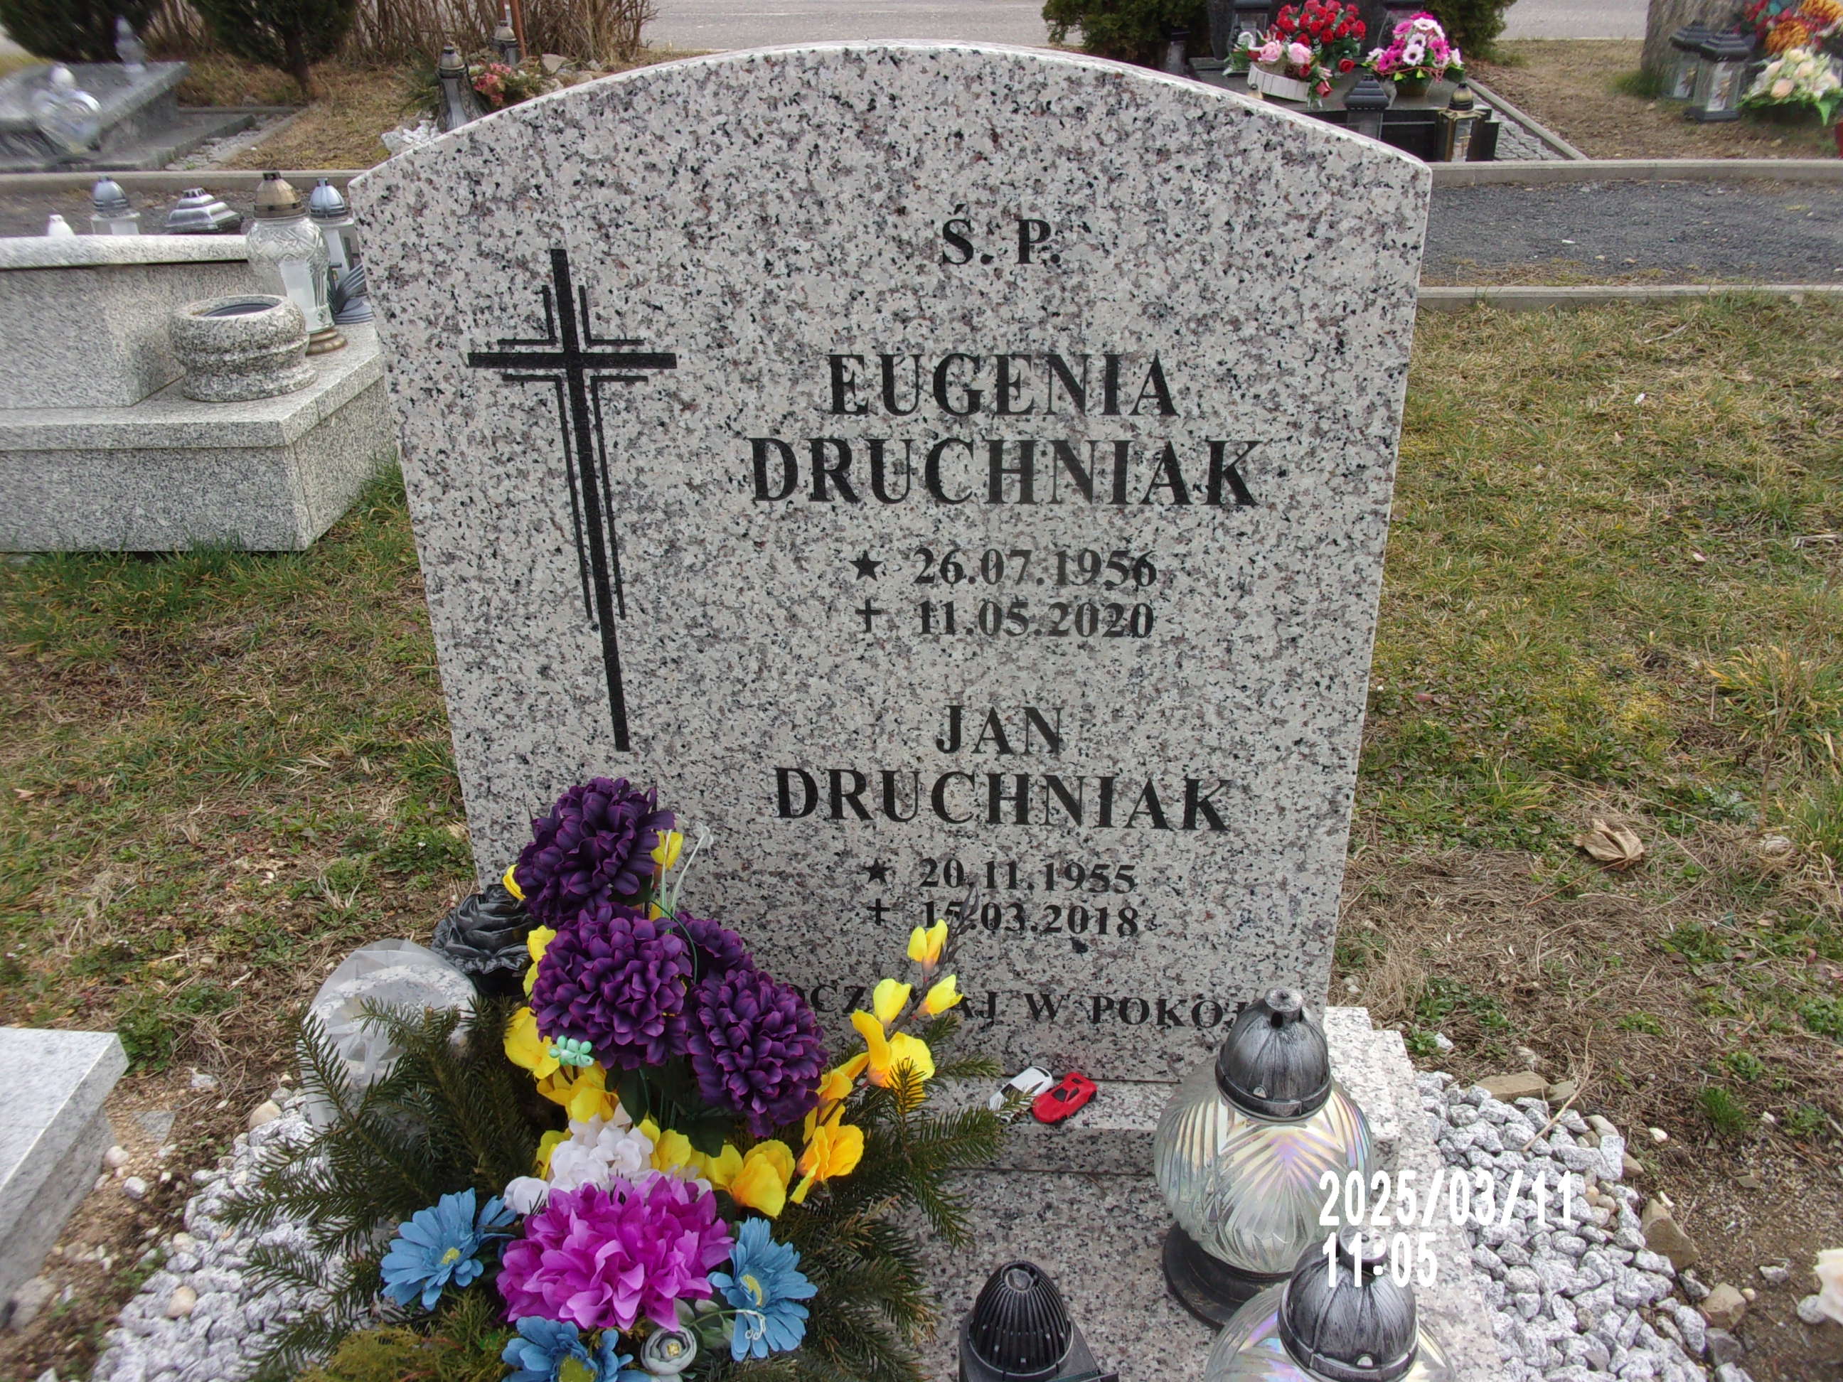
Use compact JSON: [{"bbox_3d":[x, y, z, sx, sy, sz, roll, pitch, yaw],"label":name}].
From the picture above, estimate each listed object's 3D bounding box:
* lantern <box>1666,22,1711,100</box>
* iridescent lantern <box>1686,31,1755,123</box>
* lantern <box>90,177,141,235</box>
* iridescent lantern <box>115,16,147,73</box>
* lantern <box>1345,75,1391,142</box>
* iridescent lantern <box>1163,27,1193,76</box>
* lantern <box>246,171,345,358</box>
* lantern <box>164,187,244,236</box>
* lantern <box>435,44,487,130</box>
[{"bbox_3d":[3.644,-2.980,7.027,0.190,0.301,0.190,-1,30,0],"label":"lantern"},{"bbox_3d":[3.500,-2.696,6.514,0.190,0.333,0.190,-1,30,0],"label":"iridescent lantern"},{"bbox_3d":[-1.772,-0.992,3.294,0.092,0.275,0.092,-1,30,0],"label":"lantern"},{"bbox_3d":[-3.419,-2.795,6.434,0.110,0.212,0.110,-1,30,0],"label":"iridescent lantern"},{"bbox_3d":[1.697,-2.179,5.697,0.150,0.312,0.150,-1,30,0],"label":"lantern"},{"bbox_3d":[1.287,-3.184,7.481,0.130,0.250,0.130,-1,30,0],"label":"iridescent lantern"},{"bbox_3d":[-1.268,-0.878,3.025,0.155,0.339,0.155,-1,30,0],"label":"lantern"},{"bbox_3d":[-1.547,-0.955,3.239,0.125,0.262,0.125,-1,30,0],"label":"lantern"},{"bbox_3d":[-2.014,-2.594,6.452,0.190,0.352,0.190,-1,30,0],"label":"lantern"}]

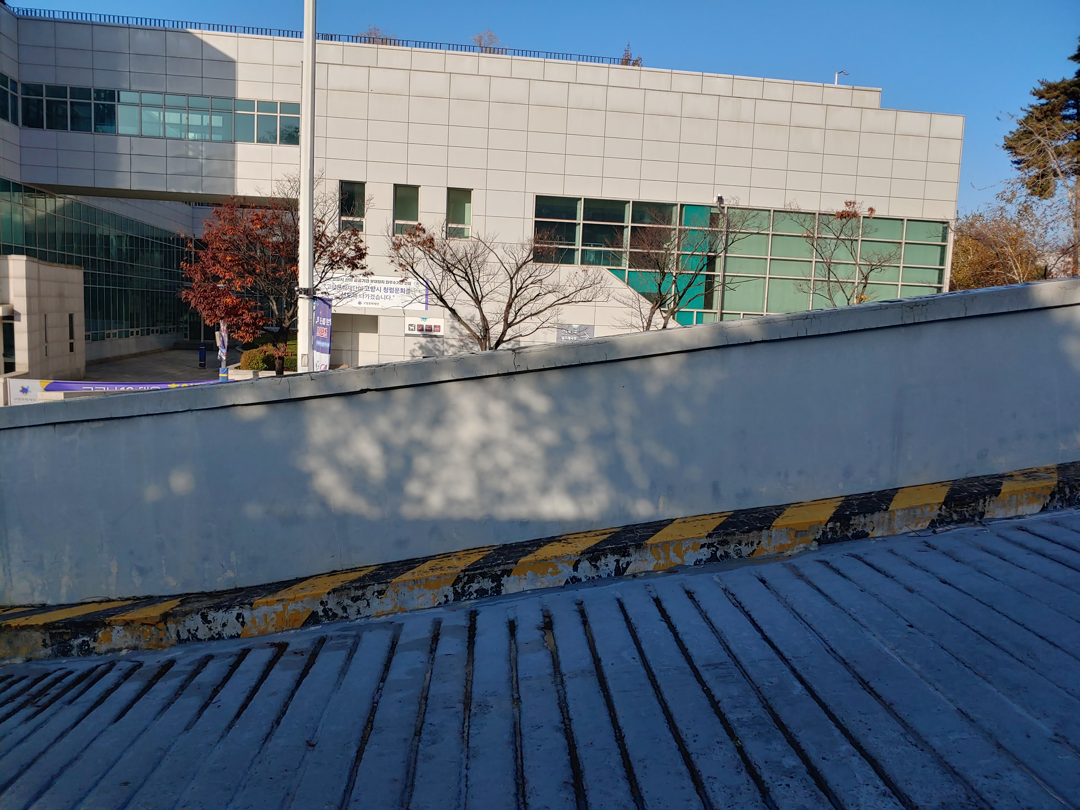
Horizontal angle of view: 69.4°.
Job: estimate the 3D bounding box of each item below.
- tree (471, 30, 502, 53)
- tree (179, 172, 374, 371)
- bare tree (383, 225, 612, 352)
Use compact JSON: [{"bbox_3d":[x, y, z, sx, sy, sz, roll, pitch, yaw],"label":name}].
[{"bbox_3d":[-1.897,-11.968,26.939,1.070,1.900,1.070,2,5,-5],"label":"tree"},{"bbox_3d":[-6.929,-3.225,20.313,4.640,5.450,4.270,1,5,-19],"label":"tree"},{"bbox_3d":[-1.211,-2.610,21.109,5.960,4.550,5.060,2,5,-4],"label":"bare tree"}]

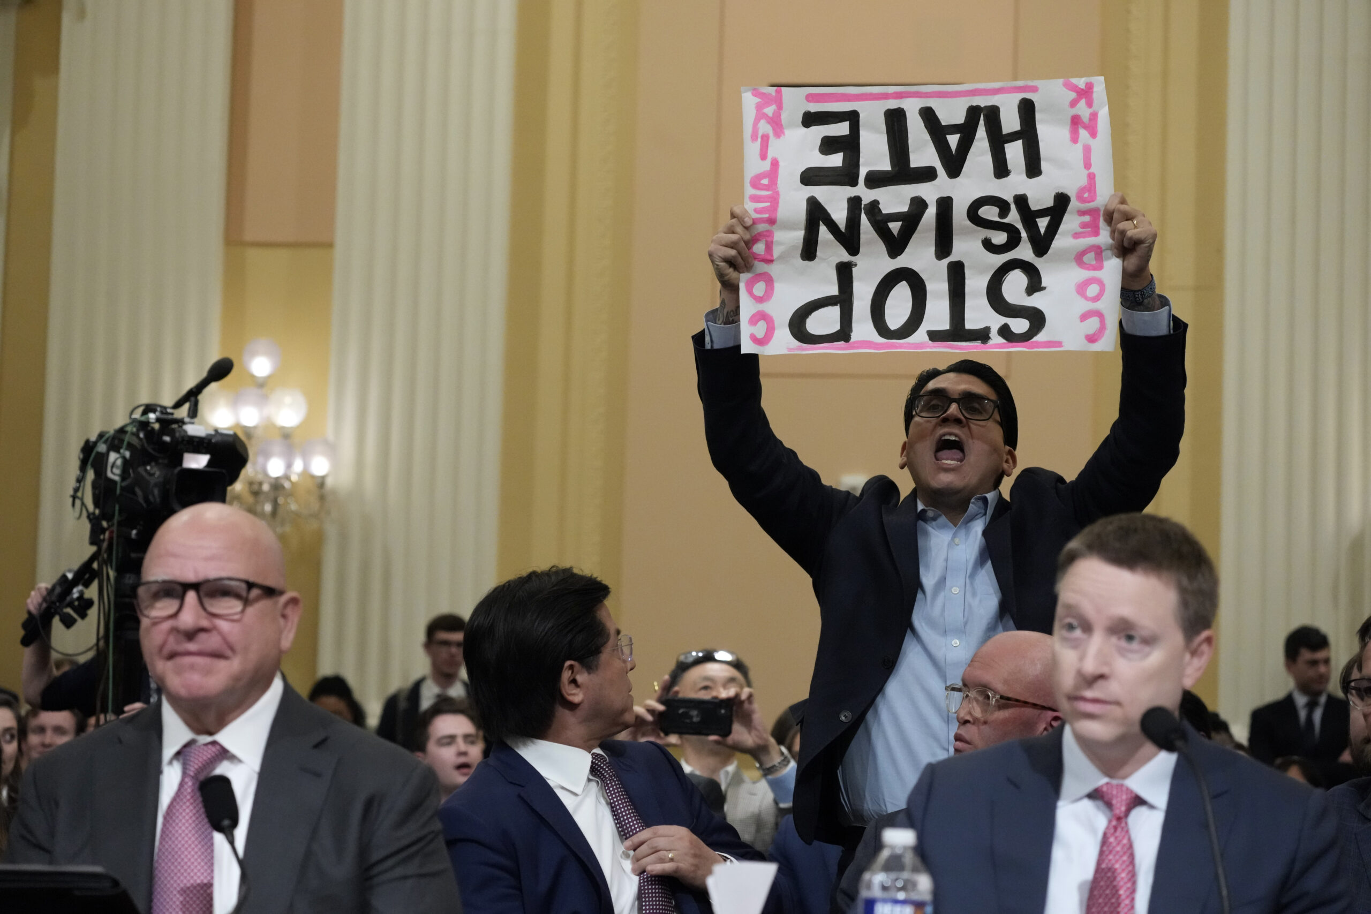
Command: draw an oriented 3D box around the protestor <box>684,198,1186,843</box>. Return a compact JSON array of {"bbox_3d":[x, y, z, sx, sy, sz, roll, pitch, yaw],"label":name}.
[{"bbox_3d":[0.392,0.582,6.050,0.780,2.050,0.460,1,-6,6],"label":"protestor"}]

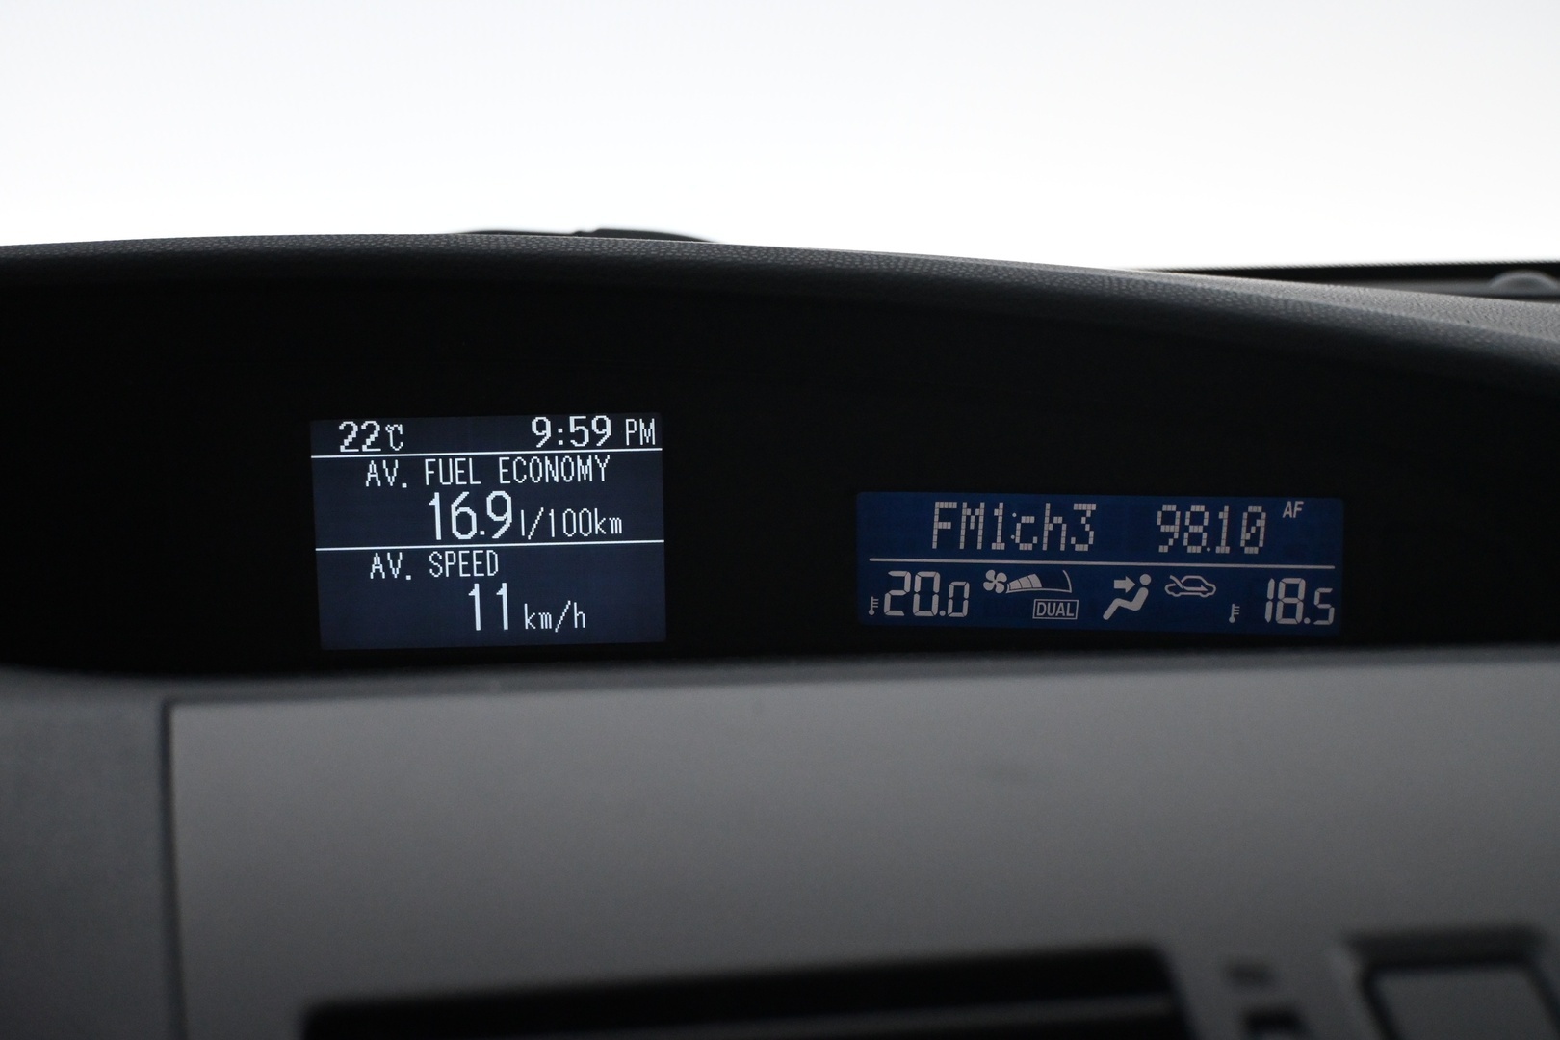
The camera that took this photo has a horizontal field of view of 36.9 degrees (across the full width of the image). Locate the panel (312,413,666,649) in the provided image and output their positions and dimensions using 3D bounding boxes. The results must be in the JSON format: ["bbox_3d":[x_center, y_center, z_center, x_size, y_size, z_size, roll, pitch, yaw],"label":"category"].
[{"bbox_3d":[-0.058,0.002,0.468,0.069,0.046,0.008,-1,11,-3],"label":"panel"}]

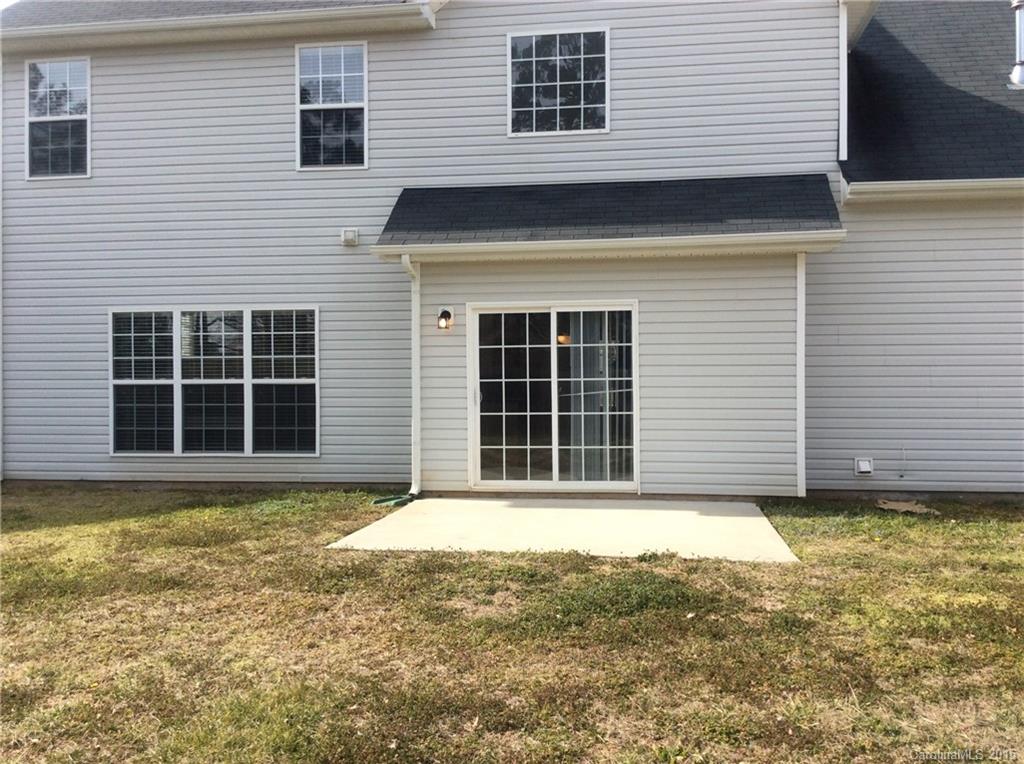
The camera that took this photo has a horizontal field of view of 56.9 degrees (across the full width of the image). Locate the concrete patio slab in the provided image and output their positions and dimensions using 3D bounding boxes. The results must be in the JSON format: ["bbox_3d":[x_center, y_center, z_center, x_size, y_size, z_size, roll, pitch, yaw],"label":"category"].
[{"bbox_3d":[0.555,1.350,8.665,3.640,0.100,3.060,0,0,8],"label":"concrete patio slab"}]

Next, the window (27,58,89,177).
[{"bbox_3d":[-5.681,-3.294,11.863,0.885,1.523,0.100,0,0,8],"label":"window"}]

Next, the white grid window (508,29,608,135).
[{"bbox_3d":[0.542,-3.468,10.980,1.190,1.205,0.100,0,0,8],"label":"white grid window"}]

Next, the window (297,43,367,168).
[{"bbox_3d":[-2.159,-3.307,11.364,0.895,1.525,0.100,0,0,8],"label":"window"}]

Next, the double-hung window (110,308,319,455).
[{"bbox_3d":[-3.661,0.003,11.604,2.720,1.830,0.100,0,0,8],"label":"double-hung window"}]

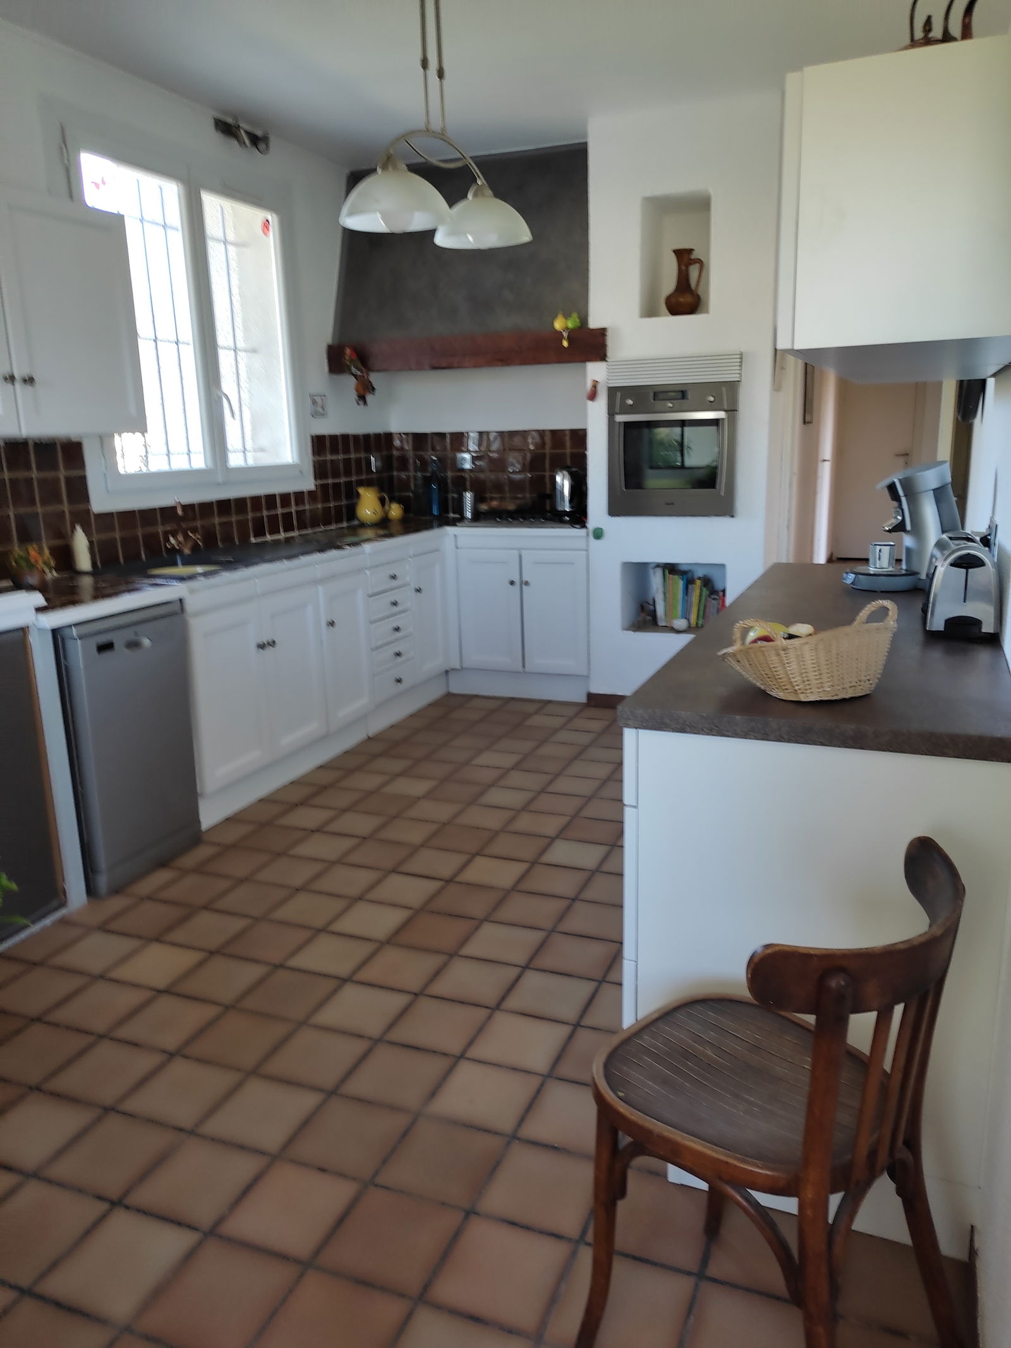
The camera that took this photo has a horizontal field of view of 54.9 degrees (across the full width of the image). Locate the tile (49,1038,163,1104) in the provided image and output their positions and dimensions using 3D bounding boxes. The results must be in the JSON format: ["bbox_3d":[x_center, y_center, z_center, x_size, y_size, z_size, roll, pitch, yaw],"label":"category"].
[{"bbox_3d":[-0.892,0.893,2.181,0.193,0.012,0.193,4,14,22],"label":"tile"}]

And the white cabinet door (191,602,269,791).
[{"bbox_3d":[-1.003,0.077,3.550,0.022,0.645,0.396,4,14,22],"label":"white cabinet door"}]

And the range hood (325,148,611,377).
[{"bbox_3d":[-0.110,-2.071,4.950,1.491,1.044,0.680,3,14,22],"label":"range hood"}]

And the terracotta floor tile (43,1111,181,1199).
[{"bbox_3d":[-0.774,0.951,1.924,0.193,0.012,0.193,4,14,22],"label":"terracotta floor tile"}]

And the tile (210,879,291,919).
[{"bbox_3d":[-0.761,0.677,2.916,0.189,0.012,0.189,3,14,22],"label":"tile"}]

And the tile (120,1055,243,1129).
[{"bbox_3d":[-0.697,0.905,2.105,0.193,0.012,0.193,4,14,22],"label":"tile"}]

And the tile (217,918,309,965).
[{"bbox_3d":[-0.657,0.759,2.731,0.198,0.015,0.198,4,14,22],"label":"tile"}]

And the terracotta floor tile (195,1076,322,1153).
[{"bbox_3d":[-0.515,0.939,2.073,0.193,0.015,0.191,4,15,19],"label":"terracotta floor tile"}]

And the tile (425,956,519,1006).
[{"bbox_3d":[-0.083,0.793,2.506,0.193,0.012,0.193,4,14,22],"label":"tile"}]

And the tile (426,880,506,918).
[{"bbox_3d":[-0.120,0.697,2.986,0.193,0.015,0.191,4,15,19],"label":"tile"}]

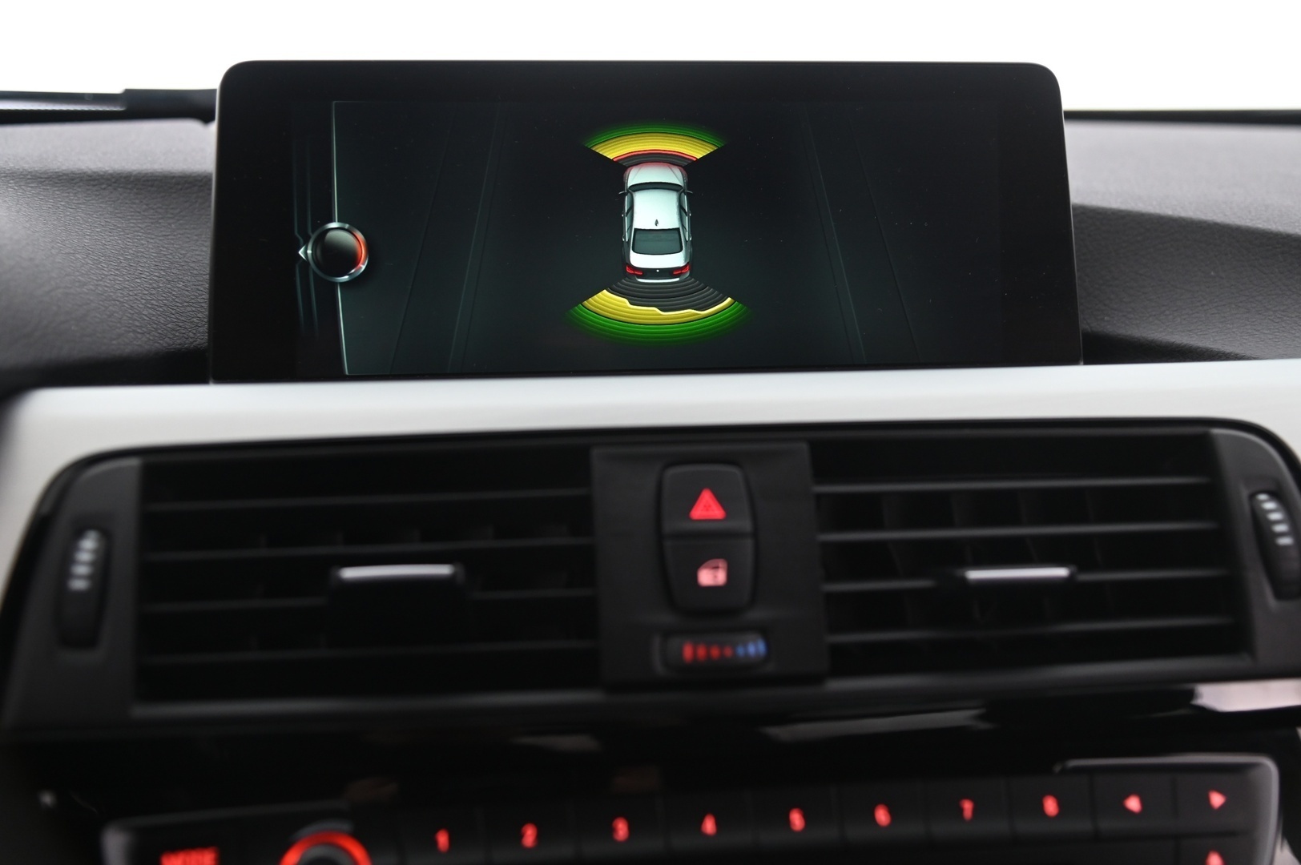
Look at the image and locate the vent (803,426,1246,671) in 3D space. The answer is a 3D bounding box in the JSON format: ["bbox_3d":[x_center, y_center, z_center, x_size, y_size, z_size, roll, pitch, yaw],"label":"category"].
[{"bbox_3d":[0.103,0.037,0.493,0.117,0.067,0.032,-1,-18,-7],"label":"vent"}]

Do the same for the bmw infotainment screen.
[{"bbox_3d":[0.000,-0.062,0.519,0.258,0.093,0.022,-1,1,-7],"label":"bmw infotainment screen"}]

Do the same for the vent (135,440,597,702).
[{"bbox_3d":[-0.075,0.041,0.470,0.119,0.066,0.032,-1,-18,-7],"label":"vent"}]

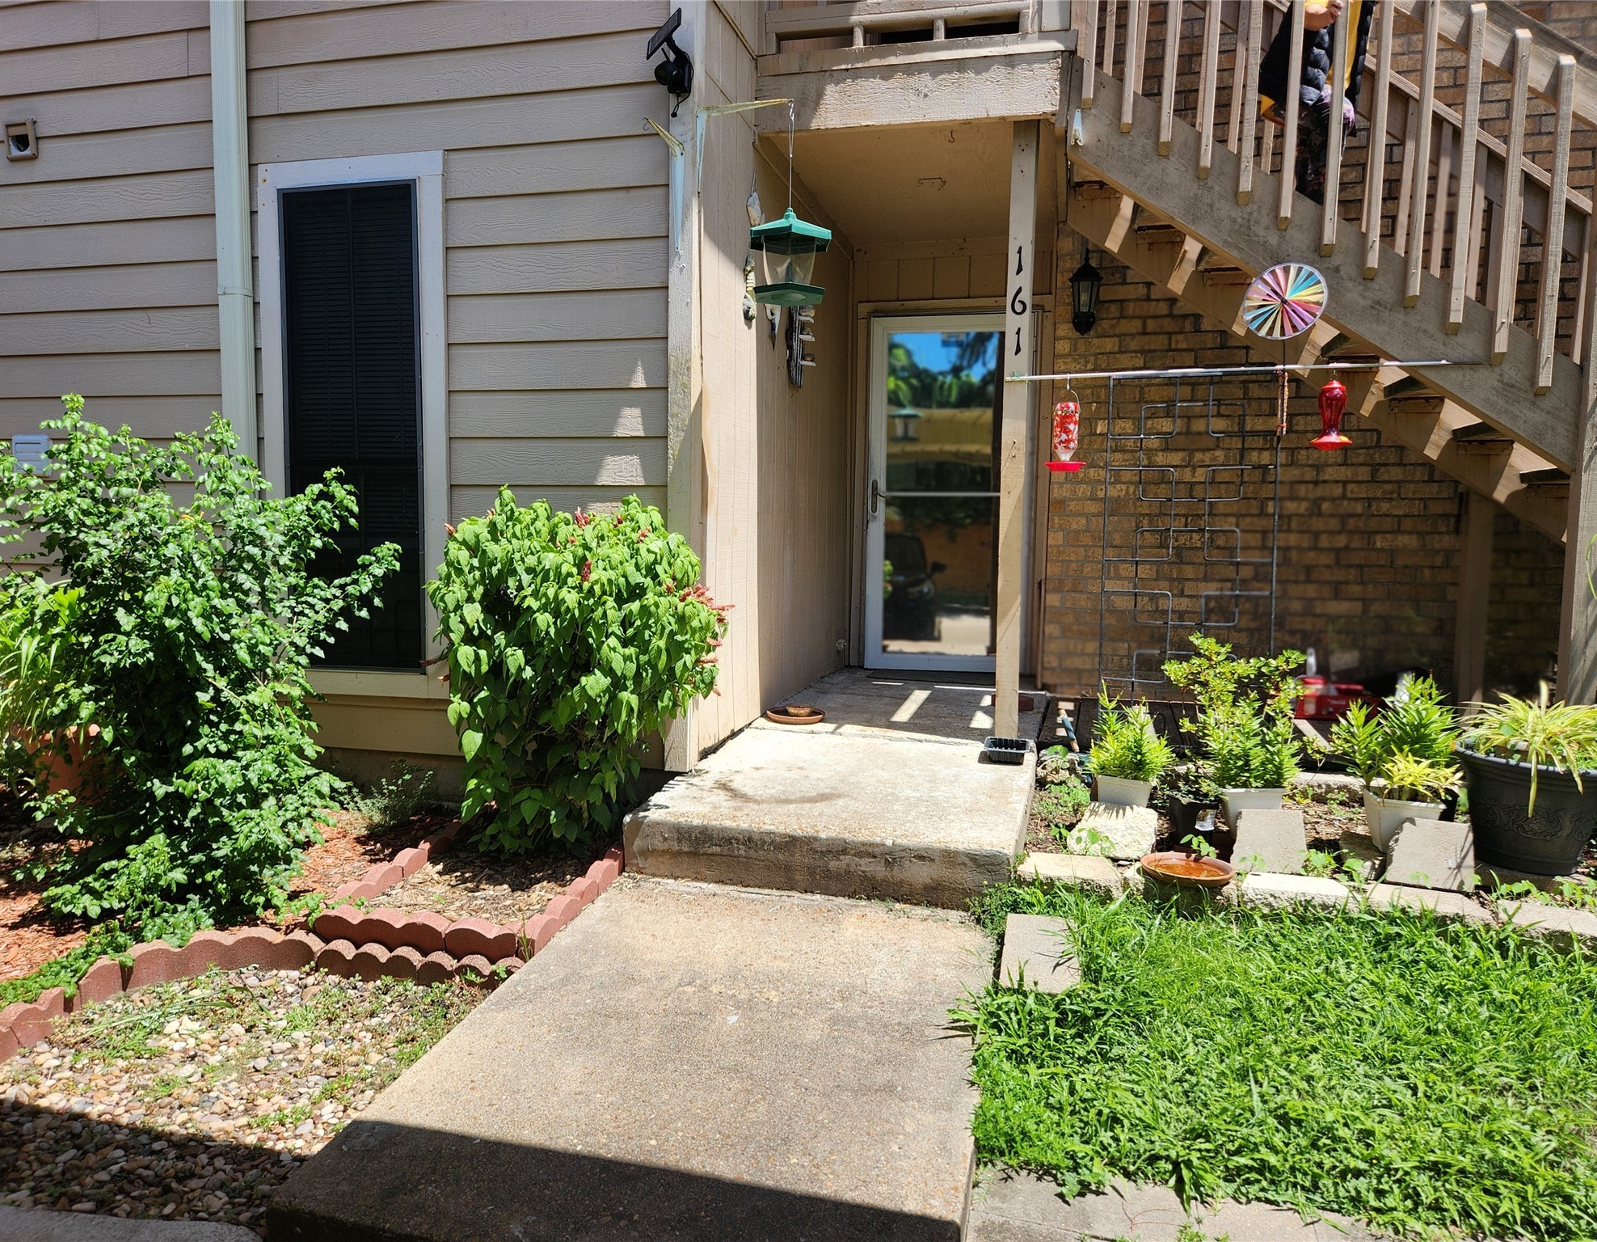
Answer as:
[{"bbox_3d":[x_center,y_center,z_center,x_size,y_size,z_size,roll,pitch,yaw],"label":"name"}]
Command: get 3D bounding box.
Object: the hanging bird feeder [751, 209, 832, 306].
[{"bbox_3d":[-0.026,-1.240,3.720,0.270,0.305,0.300,1,5,-1],"label":"hanging bird feeder"}]

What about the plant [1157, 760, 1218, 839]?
[{"bbox_3d":[1.244,0.583,3.516,0.190,0.260,0.190,2,5,14],"label":"plant"}]

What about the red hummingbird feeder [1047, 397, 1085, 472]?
[{"bbox_3d":[1.030,-0.721,4.232,0.155,0.290,0.155,2,5,14],"label":"red hummingbird feeder"}]

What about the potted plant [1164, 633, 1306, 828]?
[{"bbox_3d":[1.443,0.389,3.637,0.440,0.670,0.400,2,5,14],"label":"potted plant"}]

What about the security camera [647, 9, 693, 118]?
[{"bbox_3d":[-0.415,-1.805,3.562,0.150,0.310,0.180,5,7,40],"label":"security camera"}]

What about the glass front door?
[{"bbox_3d":[0.859,-0.715,6.318,0.910,2.040,0.060,2,5,14],"label":"glass front door"}]

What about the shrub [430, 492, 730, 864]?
[{"bbox_3d":[-0.697,0.159,3.468,0.880,1.090,0.760,2,5,14],"label":"shrub"}]

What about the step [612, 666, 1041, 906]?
[{"bbox_3d":[0.445,0.534,4.750,1.180,0.170,3.500,2,5,14],"label":"step"}]

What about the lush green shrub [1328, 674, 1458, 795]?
[{"bbox_3d":[1.866,0.357,3.450,0.400,0.360,0.360,4,6,35],"label":"lush green shrub"}]

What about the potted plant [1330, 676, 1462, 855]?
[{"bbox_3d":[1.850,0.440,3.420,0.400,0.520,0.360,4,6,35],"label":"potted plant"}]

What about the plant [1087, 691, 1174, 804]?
[{"bbox_3d":[1.112,0.461,3.680,0.290,0.420,0.270,4,6,33],"label":"plant"}]

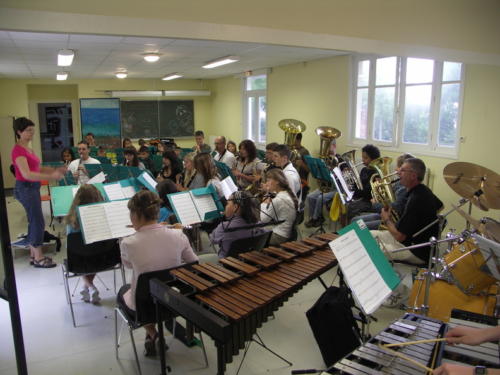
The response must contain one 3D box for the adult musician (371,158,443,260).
[{"bbox_3d":[1.281,0.387,3.534,0.790,1.300,0.550,3,11,19],"label":"adult musician"}]

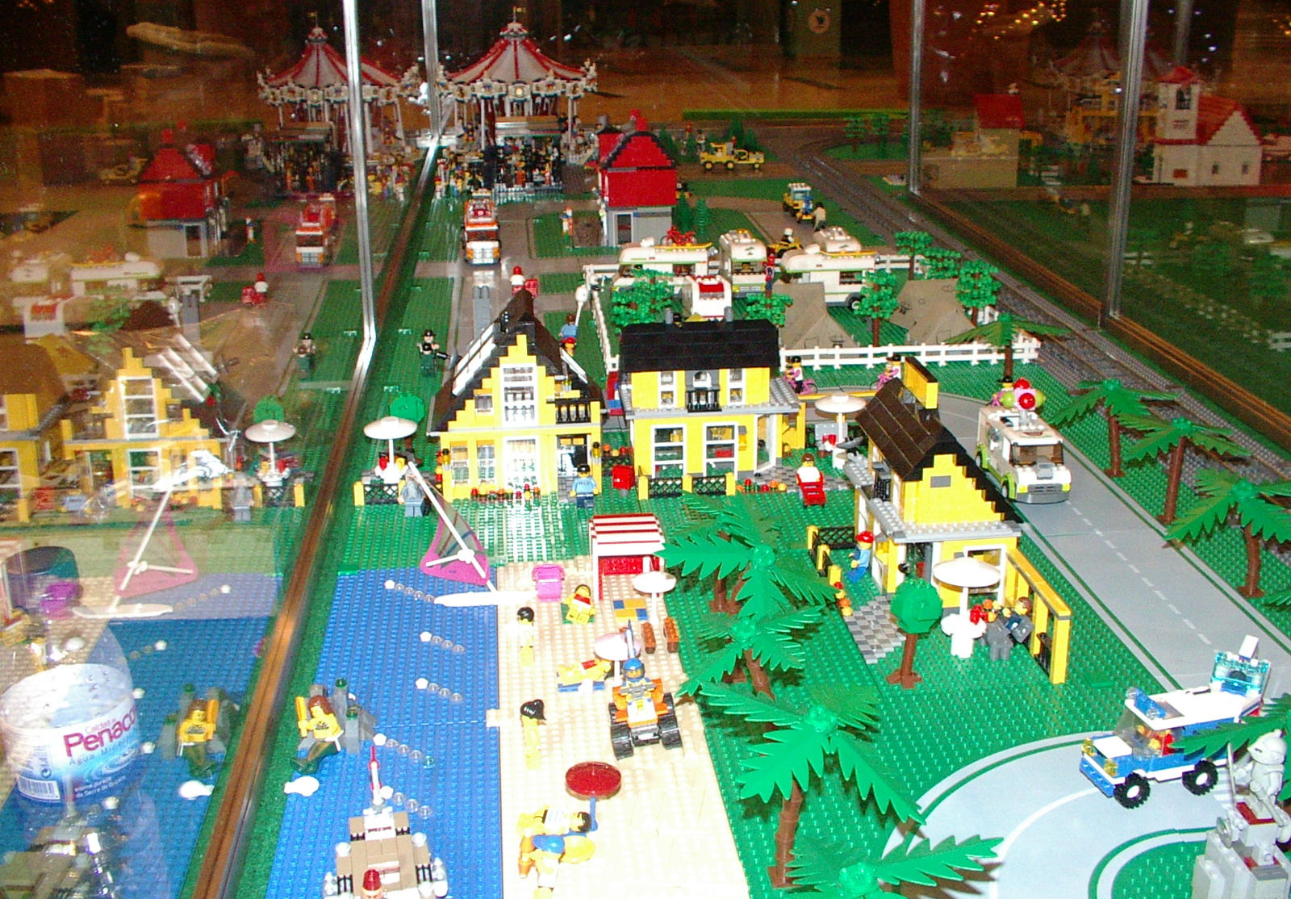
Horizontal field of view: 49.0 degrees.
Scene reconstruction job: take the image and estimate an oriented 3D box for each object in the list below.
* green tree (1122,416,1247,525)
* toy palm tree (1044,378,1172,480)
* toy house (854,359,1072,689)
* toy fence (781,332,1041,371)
[{"bbox_3d":[0.455,0.018,1.214,0.113,0.097,0.113,4,20,13],"label":"green tree"},{"bbox_3d":[0.450,-0.024,1.369,0.148,0.093,0.140,-10,22,-24],"label":"toy palm tree"},{"bbox_3d":[0.238,0.049,1.119,0.106,0.147,0.296,-2,20,-6],"label":"toy house"},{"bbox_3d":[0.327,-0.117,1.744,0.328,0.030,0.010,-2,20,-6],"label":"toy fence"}]

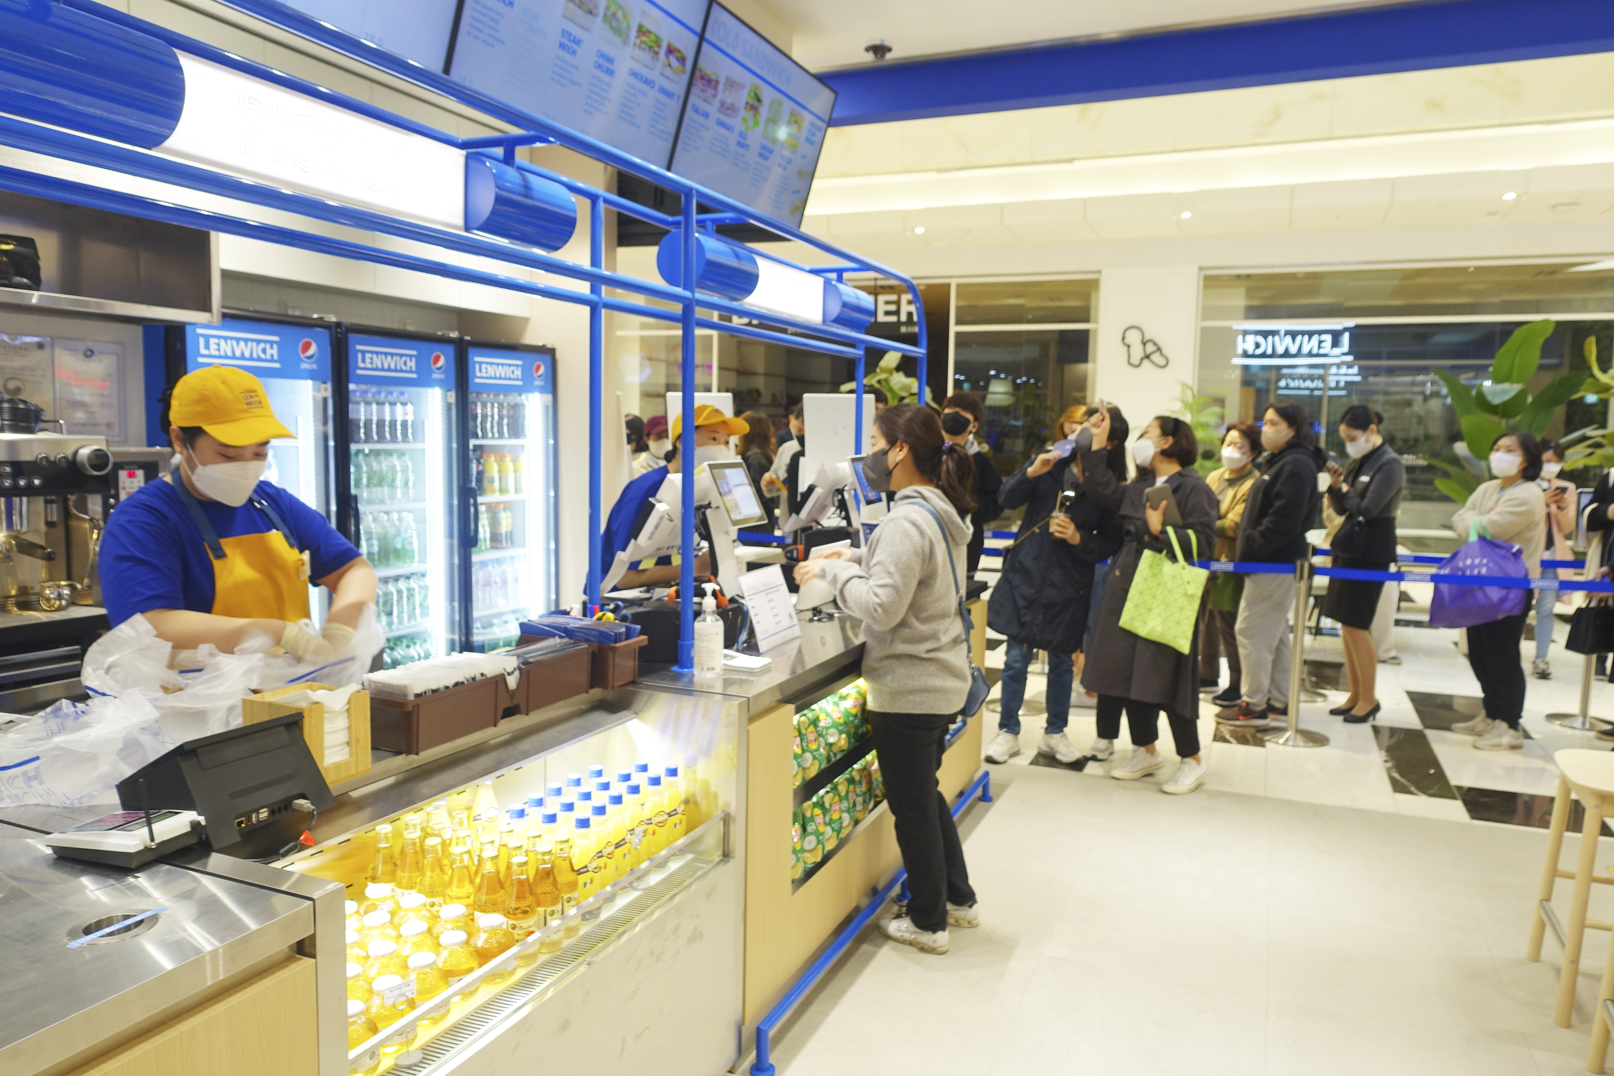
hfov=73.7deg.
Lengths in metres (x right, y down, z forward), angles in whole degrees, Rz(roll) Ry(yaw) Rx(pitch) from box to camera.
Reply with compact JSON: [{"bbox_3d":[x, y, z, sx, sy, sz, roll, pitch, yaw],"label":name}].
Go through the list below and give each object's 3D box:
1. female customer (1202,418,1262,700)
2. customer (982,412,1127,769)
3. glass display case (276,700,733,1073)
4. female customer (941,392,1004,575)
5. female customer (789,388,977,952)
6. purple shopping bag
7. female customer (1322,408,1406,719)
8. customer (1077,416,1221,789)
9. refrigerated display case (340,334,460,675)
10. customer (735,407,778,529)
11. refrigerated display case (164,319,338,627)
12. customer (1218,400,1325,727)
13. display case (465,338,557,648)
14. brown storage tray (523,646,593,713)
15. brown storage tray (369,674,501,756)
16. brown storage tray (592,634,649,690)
[{"bbox_3d":[2.507,0.134,6.397,0.340,1.624,0.460,-2,6,-25],"label":"female customer"},{"bbox_3d":[1.139,0.215,5.065,0.580,1.640,0.460,3,6,23],"label":"customer"},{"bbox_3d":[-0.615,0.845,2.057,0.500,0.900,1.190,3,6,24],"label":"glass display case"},{"bbox_3d":[0.799,0.121,5.614,0.500,1.744,0.330,5,7,38],"label":"female customer"},{"bbox_3d":[0.269,0.403,3.294,0.580,1.620,0.480,3,6,23],"label":"female customer"},{"bbox_3d":[3.357,0.221,5.380,0.500,0.450,0.240,3,6,20],"label":"purple shopping bag"},{"bbox_3d":[3.063,0.154,5.863,0.410,1.680,0.410,1,6,-6],"label":"female customer"},{"bbox_3d":[1.539,0.270,4.731,0.550,1.610,0.520,-3,7,-37],"label":"customer"},{"bbox_3d":[-1.850,0.129,4.327,0.650,1.890,0.630,3,6,23],"label":"refrigerated display case"},{"bbox_3d":[-0.335,-0.002,7.065,0.320,1.666,0.440,1,6,3],"label":"customer"},{"bbox_3d":[-2.088,0.172,3.742,0.640,1.860,0.620,3,6,24],"label":"refrigerated display case"},{"bbox_3d":[2.513,0.140,5.797,0.520,1.700,0.460,1,6,-2],"label":"customer"},{"bbox_3d":[-1.597,0.075,4.918,0.650,1.890,0.650,3,6,23],"label":"display case"},{"bbox_3d":[-0.611,0.314,2.429,0.150,0.105,0.280,3,6,24],"label":"brown storage tray"},{"bbox_3d":[-0.755,0.348,2.188,0.140,0.112,0.280,3,6,23],"label":"brown storage tray"},{"bbox_3d":[-0.563,0.300,2.713,0.280,0.112,0.140,3,6,23],"label":"brown storage tray"}]

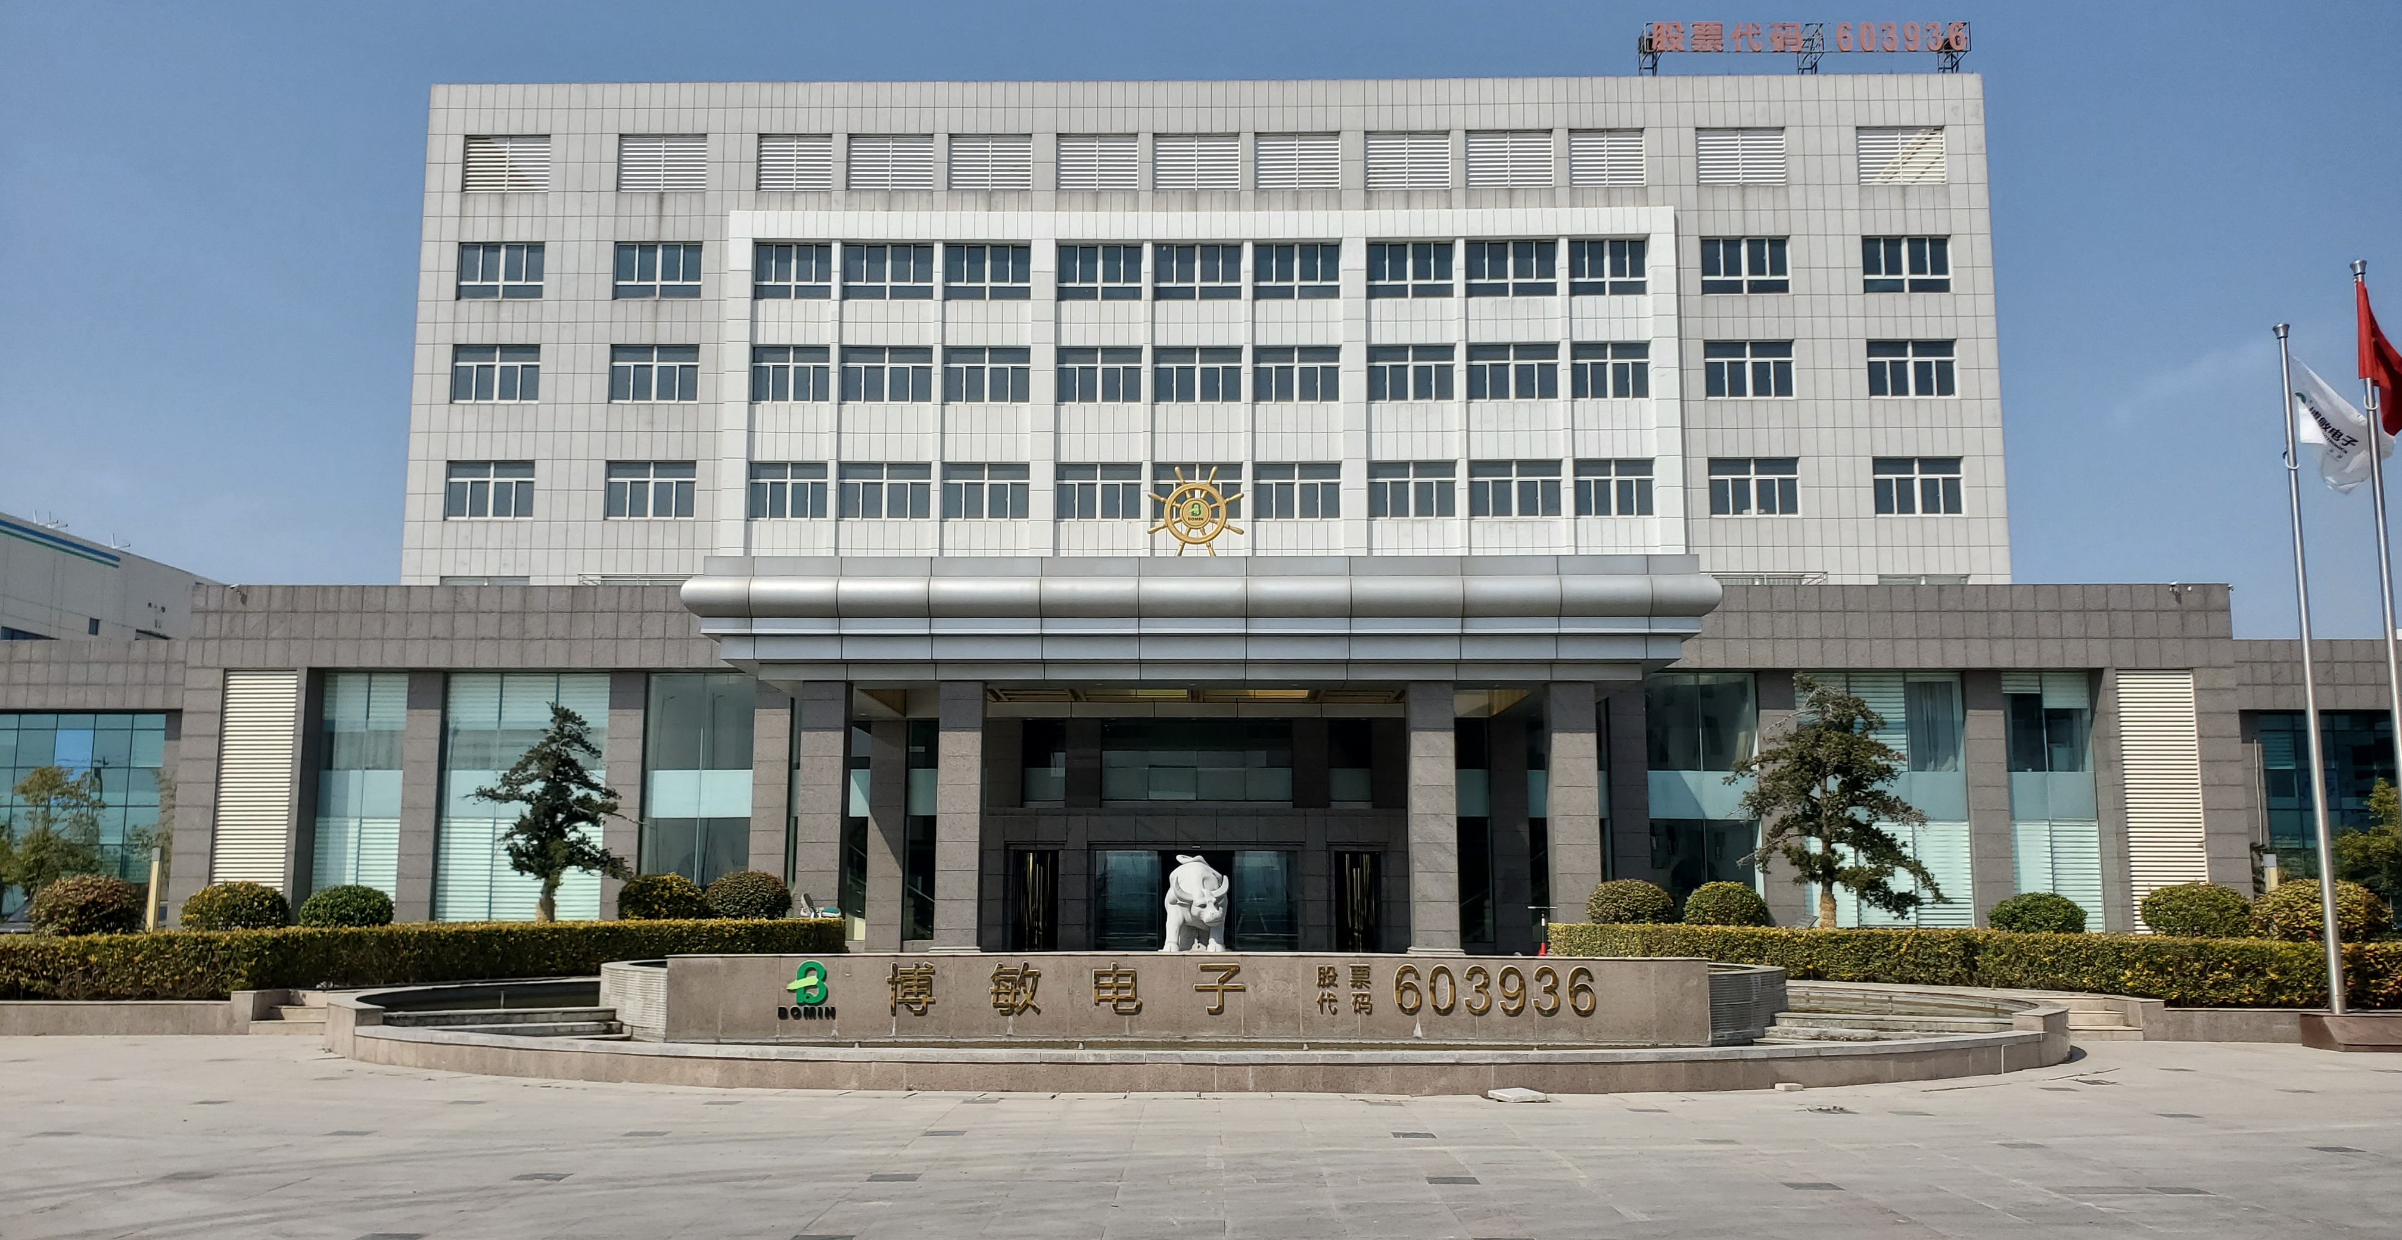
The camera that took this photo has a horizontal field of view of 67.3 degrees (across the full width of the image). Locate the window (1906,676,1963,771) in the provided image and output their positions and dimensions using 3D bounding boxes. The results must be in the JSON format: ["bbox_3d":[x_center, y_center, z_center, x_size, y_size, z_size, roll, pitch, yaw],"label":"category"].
[{"bbox_3d":[18.846,2.735,46.339,1.480,2.460,0.120,0,-8,1],"label":"window"}]

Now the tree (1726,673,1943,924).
[{"bbox_3d":[12.787,3.879,36.323,4.307,5.564,4.000,0,-8,0],"label":"tree"}]

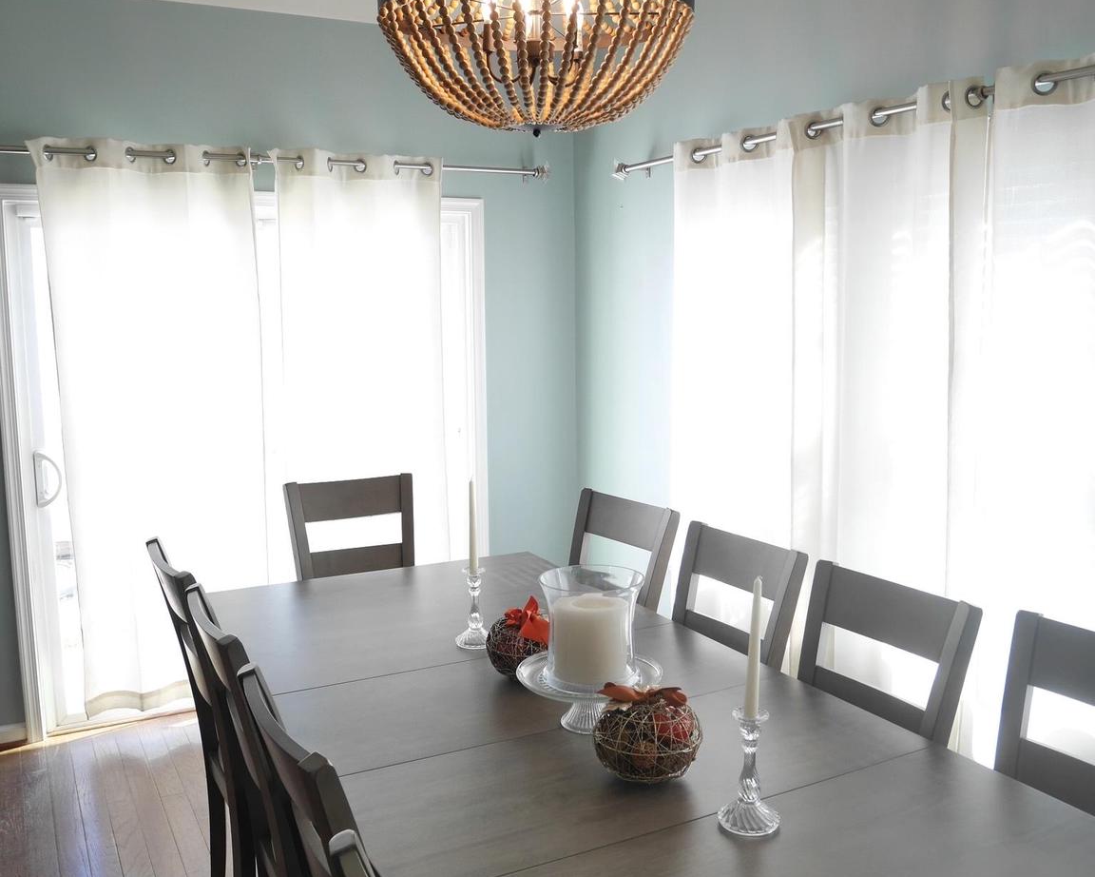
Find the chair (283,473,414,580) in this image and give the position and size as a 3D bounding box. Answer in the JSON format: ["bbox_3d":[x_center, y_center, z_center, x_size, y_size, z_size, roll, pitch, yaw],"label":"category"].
[{"bbox_3d":[-0.587,0.680,3.496,0.470,1.010,0.570,-4,8,-28],"label":"chair"}]

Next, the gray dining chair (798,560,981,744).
[{"bbox_3d":[0.546,0.827,2.218,0.565,0.995,0.460,-4,9,-28],"label":"gray dining chair"}]

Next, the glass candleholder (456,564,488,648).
[{"bbox_3d":[-0.190,0.433,2.611,0.098,0.194,0.098,0,7,0],"label":"glass candleholder"}]

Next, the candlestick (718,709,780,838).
[{"bbox_3d":[0.334,0.544,1.664,0.102,0.185,0.102,0,7,0],"label":"candlestick"}]

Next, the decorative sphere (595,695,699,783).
[{"bbox_3d":[0.181,0.540,1.822,0.194,0.153,0.194,0,7,0],"label":"decorative sphere"}]

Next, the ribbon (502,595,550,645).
[{"bbox_3d":[-0.045,0.412,2.312,0.120,0.090,0.105,0,7,-1],"label":"ribbon"}]

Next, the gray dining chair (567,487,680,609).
[{"bbox_3d":[0.040,0.718,3.151,0.570,1.010,0.470,-5,9,-33],"label":"gray dining chair"}]

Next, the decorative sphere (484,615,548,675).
[{"bbox_3d":[-0.052,0.474,2.367,0.180,0.170,0.180,0,7,0],"label":"decorative sphere"}]

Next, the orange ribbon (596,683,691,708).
[{"bbox_3d":[0.173,0.462,1.812,0.165,0.045,0.085,1,8,6],"label":"orange ribbon"}]

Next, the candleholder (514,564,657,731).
[{"bbox_3d":[0.089,0.436,2.097,0.300,0.310,0.300,0,7,0],"label":"candleholder"}]

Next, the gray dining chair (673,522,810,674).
[{"bbox_3d":[0.298,0.769,2.667,0.565,0.995,0.460,-4,9,-28],"label":"gray dining chair"}]

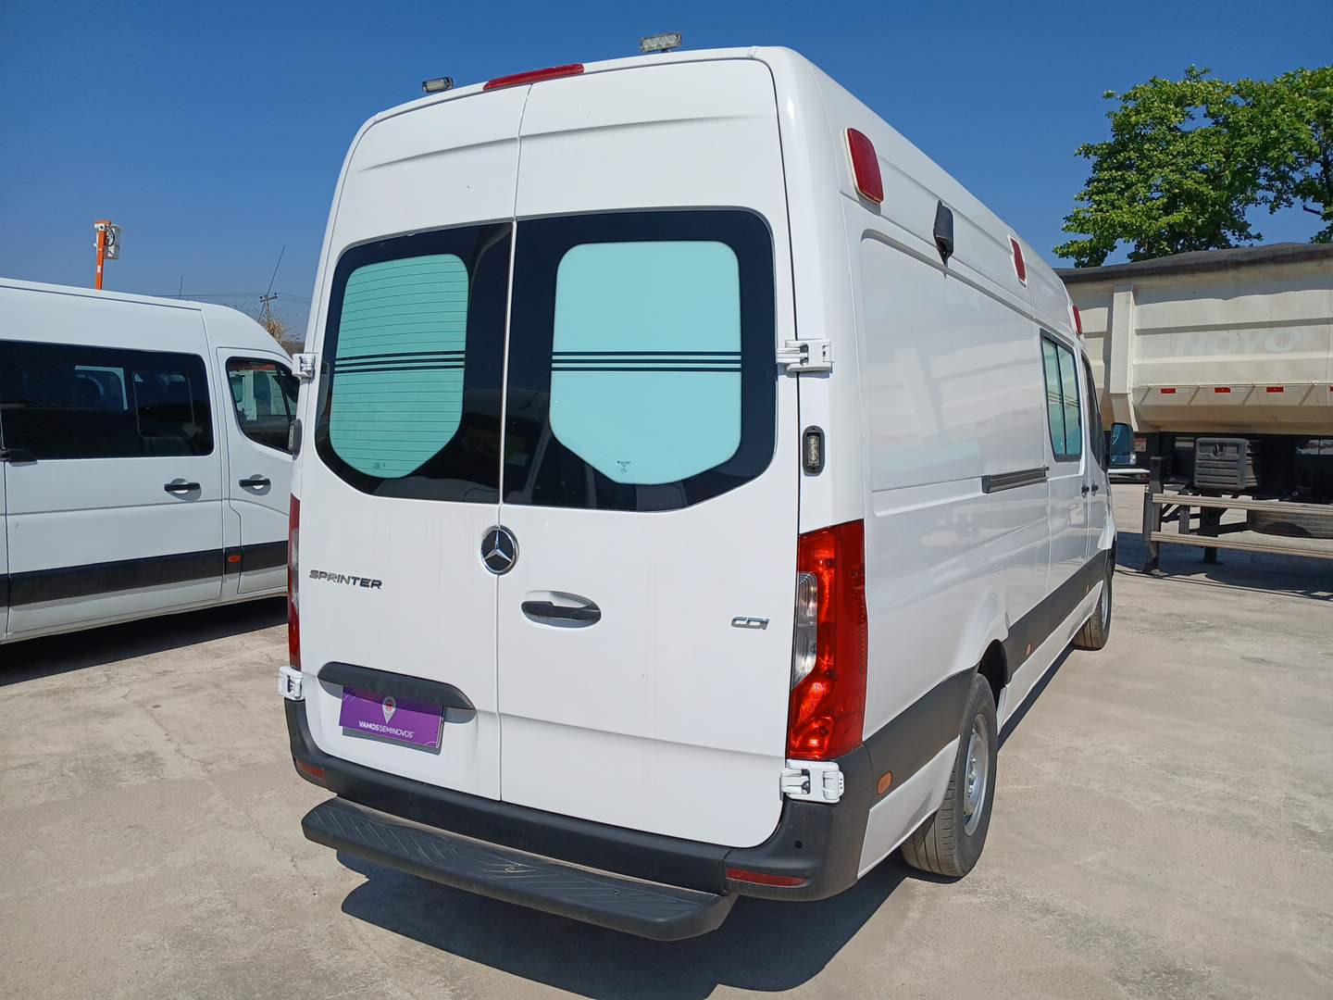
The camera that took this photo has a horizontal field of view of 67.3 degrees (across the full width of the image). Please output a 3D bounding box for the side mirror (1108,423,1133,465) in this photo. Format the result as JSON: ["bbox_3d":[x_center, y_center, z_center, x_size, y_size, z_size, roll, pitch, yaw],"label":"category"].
[{"bbox_3d":[3.109,-0.378,6.815,0.185,0.285,0.150,3,5,29],"label":"side mirror"}]

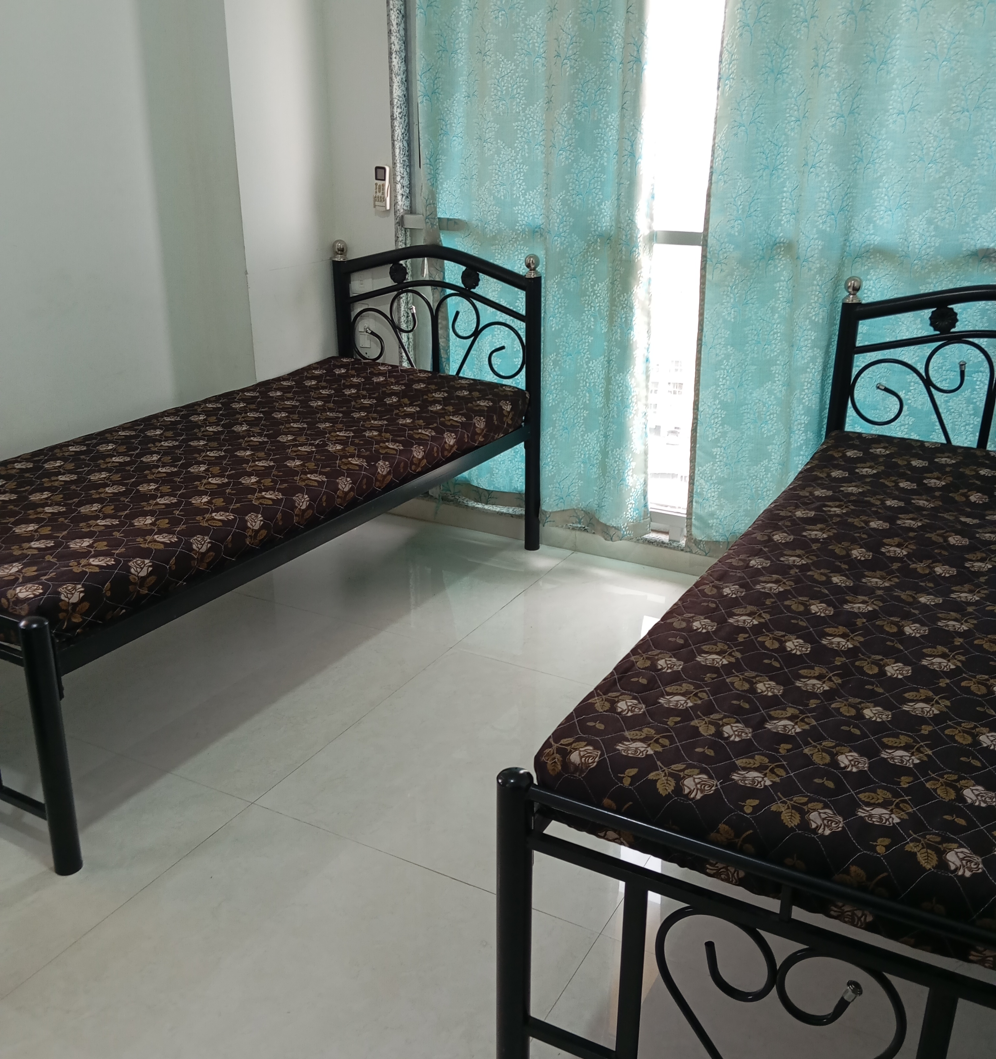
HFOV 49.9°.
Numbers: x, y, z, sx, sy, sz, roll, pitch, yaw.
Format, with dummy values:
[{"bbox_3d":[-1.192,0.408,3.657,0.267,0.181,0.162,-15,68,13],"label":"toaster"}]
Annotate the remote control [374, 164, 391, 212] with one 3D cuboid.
[{"bbox_3d":[-0.376,-1.113,3.492,0.047,0.143,0.022,11,21,27],"label":"remote control"}]

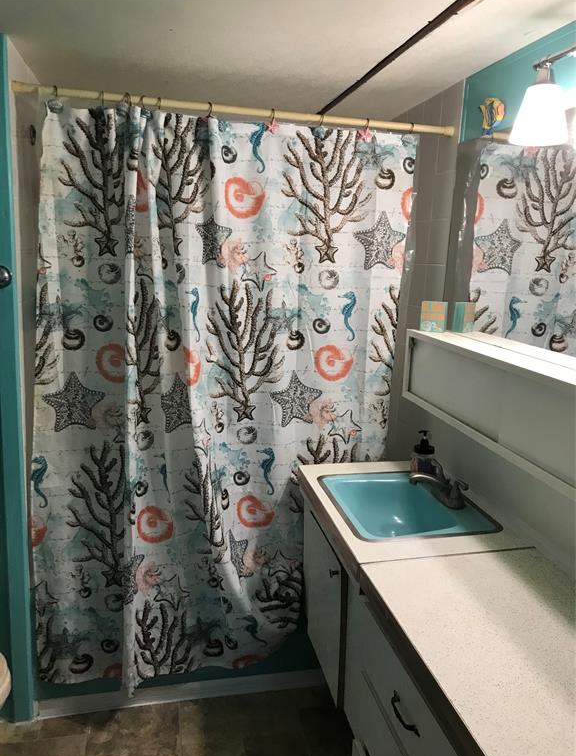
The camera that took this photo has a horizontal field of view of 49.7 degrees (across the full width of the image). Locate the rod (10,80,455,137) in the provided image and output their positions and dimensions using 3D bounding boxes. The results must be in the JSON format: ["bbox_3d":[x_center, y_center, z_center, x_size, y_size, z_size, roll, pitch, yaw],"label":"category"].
[{"bbox_3d":[-0.117,-0.828,1.921,1.371,0.033,0.033,0,12,-13],"label":"rod"}]

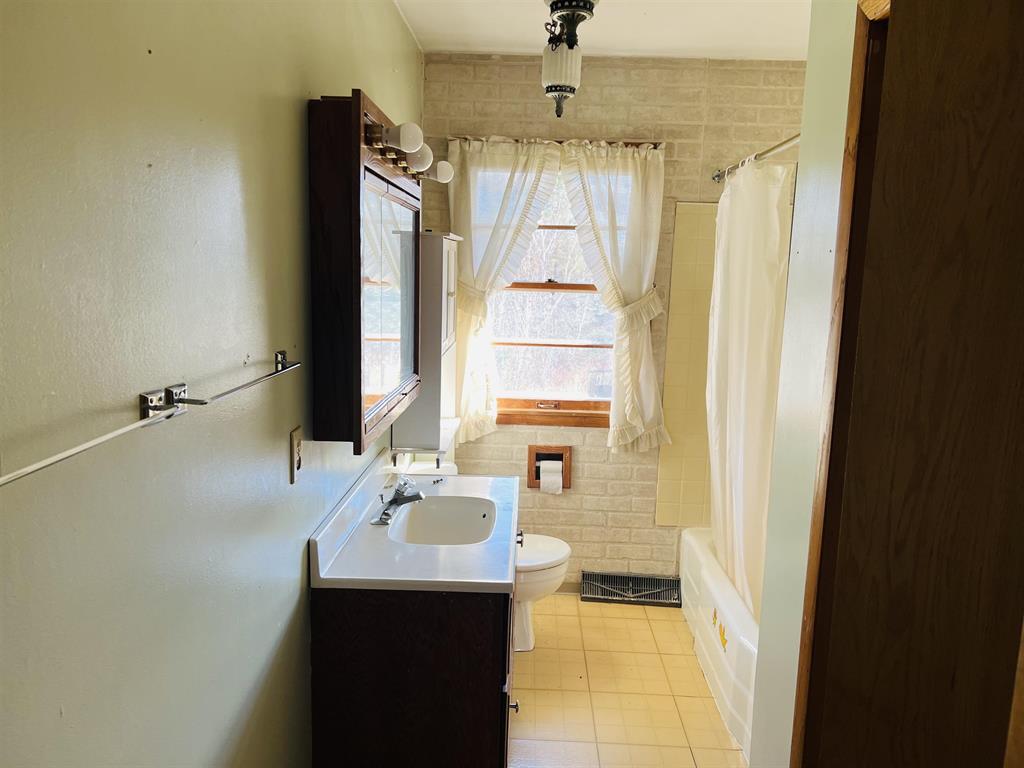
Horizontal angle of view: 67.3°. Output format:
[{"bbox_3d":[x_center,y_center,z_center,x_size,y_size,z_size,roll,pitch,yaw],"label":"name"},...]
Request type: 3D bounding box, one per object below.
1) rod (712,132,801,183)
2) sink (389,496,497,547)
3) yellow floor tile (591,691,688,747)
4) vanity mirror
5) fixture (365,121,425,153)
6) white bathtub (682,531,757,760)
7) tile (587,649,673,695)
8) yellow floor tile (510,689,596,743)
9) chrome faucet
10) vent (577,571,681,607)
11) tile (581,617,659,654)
[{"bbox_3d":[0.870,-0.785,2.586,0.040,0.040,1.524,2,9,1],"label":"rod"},{"bbox_3d":[-0.195,0.458,2.227,0.293,0.142,0.426,2,9,1],"label":"sink"},{"bbox_3d":[0.433,1.160,2.660,0.305,0.008,0.305,2,9,1],"label":"yellow floor tile"},{"bbox_3d":[-0.376,-0.305,2.152,0.116,0.800,0.915,2,9,1],"label":"vanity mirror"},{"bbox_3d":[-0.262,-0.559,1.734,0.125,0.069,0.068,2,9,1],"label":"fixture"},{"bbox_3d":[1.119,0.971,2.850,0.760,0.346,1.524,2,9,1],"label":"white bathtub"},{"bbox_3d":[0.441,1.113,2.961,0.305,0.008,0.305,2,9,1],"label":"tile"},{"bbox_3d":[0.128,1.149,2.667,0.305,0.008,0.305,2,9,1],"label":"yellow floor tile"},{"bbox_3d":[-0.322,0.322,2.218,0.142,0.125,0.157,2,9,1],"label":"chrome faucet"},{"bbox_3d":[0.555,0.955,3.589,0.460,0.118,0.086,2,9,1],"label":"vent"},{"bbox_3d":[0.450,1.067,3.262,0.305,0.008,0.305,2,9,1],"label":"tile"}]

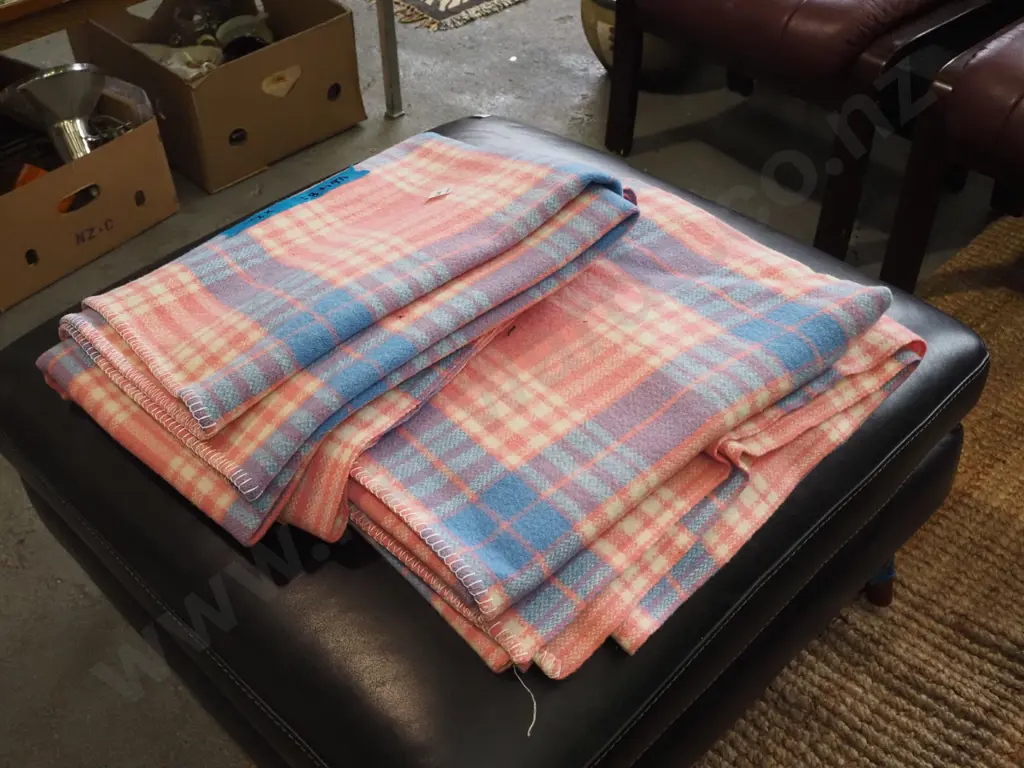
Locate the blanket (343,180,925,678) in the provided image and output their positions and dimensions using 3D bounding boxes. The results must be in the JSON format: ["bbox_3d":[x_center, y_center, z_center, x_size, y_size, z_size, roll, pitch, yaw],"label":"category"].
[{"bbox_3d":[0.096,0.002,1.069,0.380,0.060,0.539,31,52,33],"label":"blanket"}]

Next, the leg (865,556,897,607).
[{"bbox_3d":[0.486,0.244,1.480,0.042,0.120,0.042,-14,41,0],"label":"leg"}]

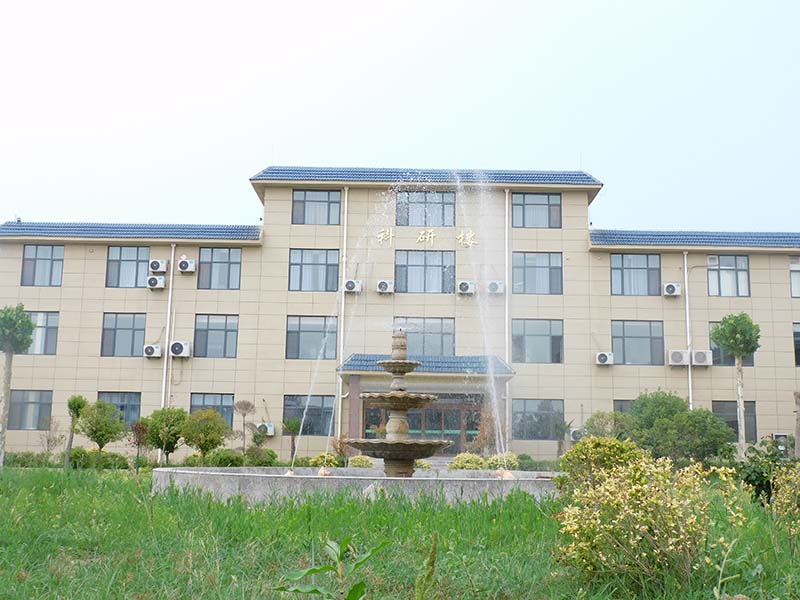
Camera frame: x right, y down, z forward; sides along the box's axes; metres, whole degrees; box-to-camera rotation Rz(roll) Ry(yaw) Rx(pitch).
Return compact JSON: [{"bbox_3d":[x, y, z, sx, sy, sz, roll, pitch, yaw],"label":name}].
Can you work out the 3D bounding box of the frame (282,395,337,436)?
[{"bbox_3d":[-4.426,5.680,45.309,2.533,1.950,0.100,1,-10,1],"label":"frame"}]

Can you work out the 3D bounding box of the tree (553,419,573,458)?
[{"bbox_3d":[7.116,6.327,40.409,1.000,2.364,1.000,1,-9,1],"label":"tree"}]

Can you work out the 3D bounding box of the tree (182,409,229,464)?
[{"bbox_3d":[-7.986,5.748,37.702,1.765,2.589,1.750,1,-10,1],"label":"tree"}]

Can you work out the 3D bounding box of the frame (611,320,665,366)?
[{"bbox_3d":[11.342,2.037,44.098,2.428,2.101,0.110,1,-9,1],"label":"frame"}]

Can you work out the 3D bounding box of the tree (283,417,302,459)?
[{"bbox_3d":[-4.760,6.268,40.577,0.931,2.248,0.931,1,-9,1],"label":"tree"}]

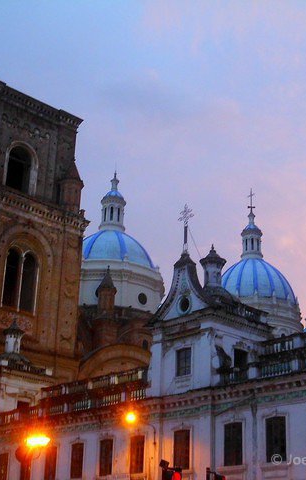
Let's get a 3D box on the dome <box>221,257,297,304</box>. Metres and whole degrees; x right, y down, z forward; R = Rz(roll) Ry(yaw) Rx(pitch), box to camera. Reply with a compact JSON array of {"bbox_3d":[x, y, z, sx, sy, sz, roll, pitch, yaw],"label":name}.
[{"bbox_3d":[14.830,6.090,123.500,12.774,7.355,12.774,2,-21,1],"label":"dome"}]

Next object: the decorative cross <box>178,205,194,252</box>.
[{"bbox_3d":[1.870,-0.620,47.320,0.194,3.145,1.355,20,-28,-38],"label":"decorative cross"}]

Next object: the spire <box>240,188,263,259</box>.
[{"bbox_3d":[15.130,-2.560,126.890,3.387,11.613,3.387,2,-21,1],"label":"spire"}]

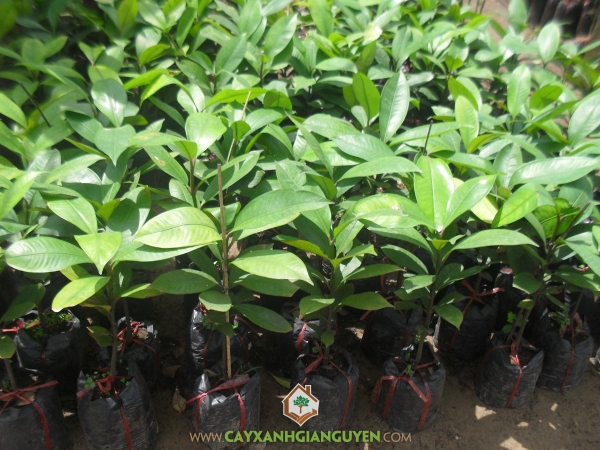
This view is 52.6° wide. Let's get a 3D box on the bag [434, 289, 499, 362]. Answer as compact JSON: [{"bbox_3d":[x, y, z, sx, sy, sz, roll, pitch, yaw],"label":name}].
[{"bbox_3d":[0.403,0.231,1.479,0.135,0.140,0.135,2,26,-1],"label":"bag"}]

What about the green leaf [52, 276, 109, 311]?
[{"bbox_3d":[-0.474,0.148,1.310,0.135,0.025,0.060,-28,45,-22],"label":"green leaf"}]

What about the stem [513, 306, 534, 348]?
[{"bbox_3d":[0.539,0.247,1.455,0.012,0.126,0.012,8,27,-4],"label":"stem"}]

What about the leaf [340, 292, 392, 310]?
[{"bbox_3d":[0.133,0.153,1.214,0.102,0.018,0.040,2,45,3],"label":"leaf"}]

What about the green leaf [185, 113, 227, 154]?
[{"bbox_3d":[-0.199,-0.193,1.280,0.080,0.040,0.110,1,35,-1],"label":"green leaf"}]

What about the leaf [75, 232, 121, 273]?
[{"bbox_3d":[-0.346,0.049,1.040,0.085,0.030,0.100,-13,44,-12],"label":"leaf"}]

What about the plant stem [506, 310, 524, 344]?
[{"bbox_3d":[0.551,0.258,1.552,0.015,0.110,0.015,8,28,-4],"label":"plant stem"}]

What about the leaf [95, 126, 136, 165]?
[{"bbox_3d":[-0.407,-0.176,1.330,0.085,0.035,0.115,4,51,-2],"label":"leaf"}]

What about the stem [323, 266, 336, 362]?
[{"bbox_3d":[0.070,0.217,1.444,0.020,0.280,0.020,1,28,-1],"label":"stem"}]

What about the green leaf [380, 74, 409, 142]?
[{"bbox_3d":[0.239,-0.300,1.550,0.075,0.180,0.025,7,-12,8],"label":"green leaf"}]

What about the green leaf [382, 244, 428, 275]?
[{"bbox_3d":[0.245,0.078,1.410,0.125,0.025,0.045,36,50,11],"label":"green leaf"}]

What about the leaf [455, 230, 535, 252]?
[{"bbox_3d":[0.363,0.033,1.145,0.165,0.030,0.055,0,31,-3],"label":"leaf"}]

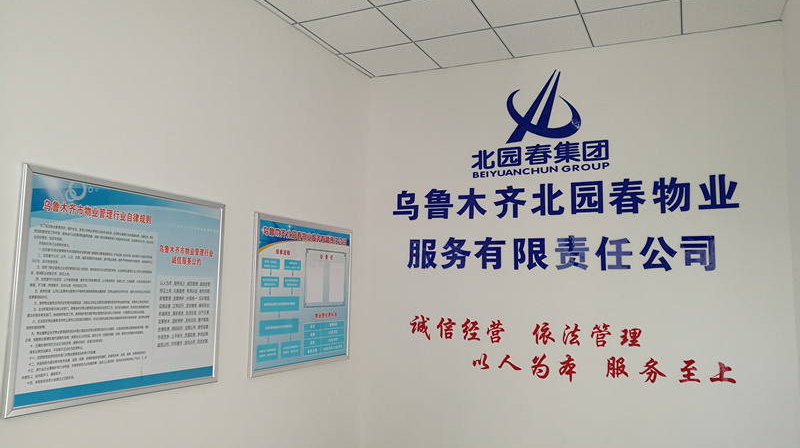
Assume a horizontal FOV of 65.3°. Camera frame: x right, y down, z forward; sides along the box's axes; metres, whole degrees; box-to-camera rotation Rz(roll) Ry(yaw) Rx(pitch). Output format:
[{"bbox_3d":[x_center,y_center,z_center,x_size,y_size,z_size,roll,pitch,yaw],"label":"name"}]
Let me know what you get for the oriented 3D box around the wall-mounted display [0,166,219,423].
[{"bbox_3d":[-1.278,0.323,3.025,0.030,1.003,1.215,-2,-7,25],"label":"wall-mounted display"}]

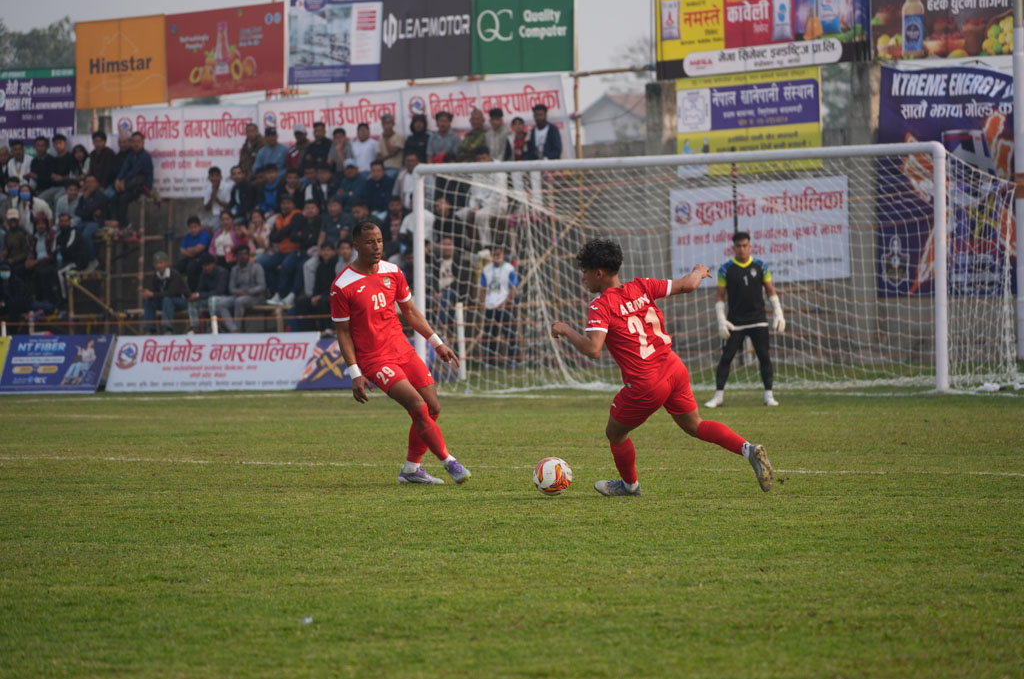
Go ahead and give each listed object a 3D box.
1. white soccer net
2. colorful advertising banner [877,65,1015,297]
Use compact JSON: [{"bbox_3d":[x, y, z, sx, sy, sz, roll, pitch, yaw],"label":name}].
[{"bbox_3d":[2.170,-0.714,58.272,7.560,2.560,1.600,0,1,44],"label":"white soccer net"},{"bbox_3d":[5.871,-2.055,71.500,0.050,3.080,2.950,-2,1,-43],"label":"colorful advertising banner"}]

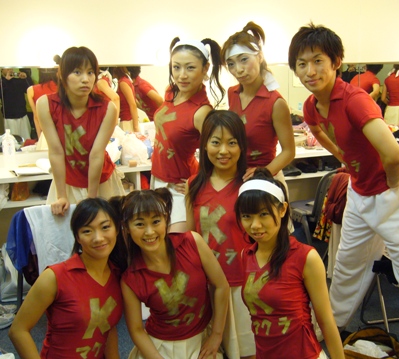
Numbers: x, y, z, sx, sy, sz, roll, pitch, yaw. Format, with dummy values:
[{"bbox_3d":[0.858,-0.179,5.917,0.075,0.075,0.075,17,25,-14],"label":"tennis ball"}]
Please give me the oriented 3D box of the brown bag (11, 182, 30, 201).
[{"bbox_3d":[-1.205,0.070,3.260,0.125,0.130,0.110,-5,13,-20],"label":"brown bag"}]

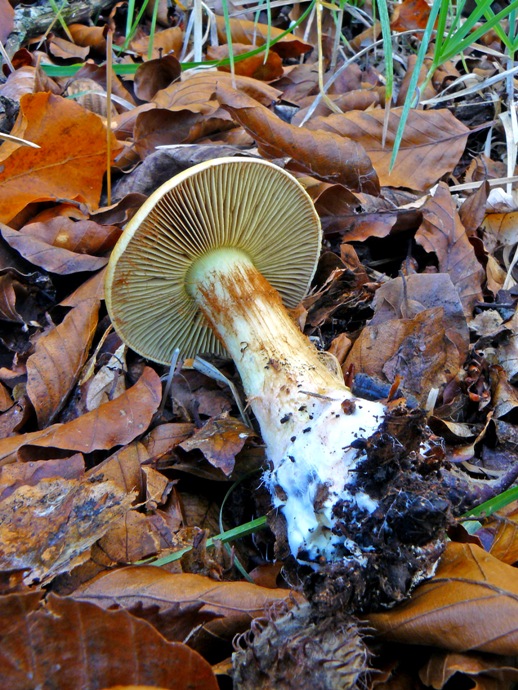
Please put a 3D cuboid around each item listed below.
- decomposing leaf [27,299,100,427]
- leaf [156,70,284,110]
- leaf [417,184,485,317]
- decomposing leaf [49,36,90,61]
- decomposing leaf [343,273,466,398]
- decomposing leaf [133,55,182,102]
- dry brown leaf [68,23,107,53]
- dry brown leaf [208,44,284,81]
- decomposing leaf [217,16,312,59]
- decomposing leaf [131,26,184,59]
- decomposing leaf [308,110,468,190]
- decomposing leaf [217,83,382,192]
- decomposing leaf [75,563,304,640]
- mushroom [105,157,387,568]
[{"bbox_3d":[-0.064,0.006,0.281,0.024,0.015,0.057,7,42,7],"label":"decomposing leaf"},{"bbox_3d":[-0.021,-0.127,0.428,0.066,0.015,0.041,-3,50,-4],"label":"leaf"},{"bbox_3d":[0.079,-0.039,0.351,0.025,0.015,0.056,-6,66,-3],"label":"leaf"},{"bbox_3d":[-0.103,-0.162,0.467,0.022,0.008,0.016,0,63,0],"label":"decomposing leaf"},{"bbox_3d":[0.055,-0.003,0.319,0.047,0.013,0.052,0,66,0],"label":"decomposing leaf"},{"bbox_3d":[-0.052,-0.137,0.439,0.025,0.018,0.017,0,63,0],"label":"decomposing leaf"},{"bbox_3d":[-0.094,-0.169,0.471,0.020,0.011,0.017,0,63,0],"label":"dry brown leaf"},{"bbox_3d":[-0.006,-0.148,0.448,0.042,0.016,0.029,5,67,6],"label":"dry brown leaf"},{"bbox_3d":[0.003,-0.168,0.468,0.059,0.018,0.036,15,64,16],"label":"decomposing leaf"},{"bbox_3d":[-0.056,-0.166,0.471,0.035,0.014,0.031,-10,63,-11],"label":"decomposing leaf"},{"bbox_3d":[0.057,-0.088,0.384,0.078,0.014,0.052,-15,49,-16],"label":"decomposing leaf"},{"bbox_3d":[0.018,-0.097,0.401,0.025,0.019,0.089,-37,61,-24],"label":"decomposing leaf"},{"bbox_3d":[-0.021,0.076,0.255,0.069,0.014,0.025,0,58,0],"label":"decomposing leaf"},{"bbox_3d":[0.002,-0.001,0.237,0.070,0.070,0.105,-16,47,-17],"label":"mushroom"}]

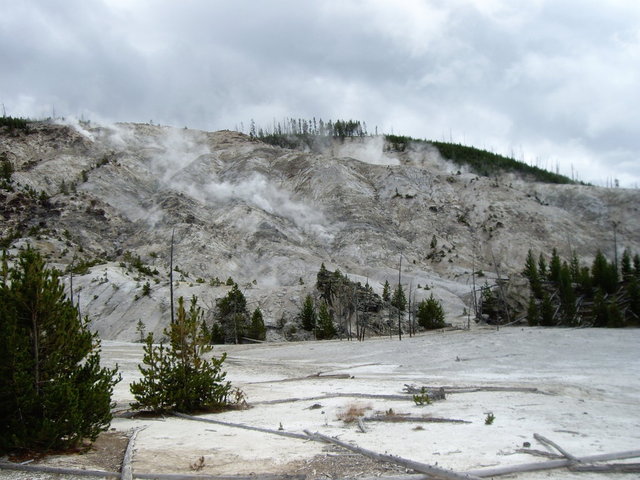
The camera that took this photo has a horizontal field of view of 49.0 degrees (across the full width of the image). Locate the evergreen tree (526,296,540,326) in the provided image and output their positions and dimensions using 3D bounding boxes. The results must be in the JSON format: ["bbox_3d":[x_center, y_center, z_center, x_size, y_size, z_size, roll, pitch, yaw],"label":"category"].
[{"bbox_3d":[25.525,8.548,84.000,1.624,3.587,1.624,0,-5,0],"label":"evergreen tree"}]

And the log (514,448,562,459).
[{"bbox_3d":[4.520,4.405,14.566,0.980,0.110,0.130,-3,-6,32],"label":"log"}]

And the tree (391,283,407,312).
[{"bbox_3d":[8.938,6.547,80.000,1.820,3.420,1.820,0,-5,0],"label":"tree"}]

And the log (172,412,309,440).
[{"bbox_3d":[-2.410,5.175,19.700,5.663,0.130,0.130,-4,-7,42],"label":"log"}]

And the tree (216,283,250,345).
[{"bbox_3d":[-7.846,6.501,63.000,2.783,5.380,2.783,0,-5,0],"label":"tree"}]

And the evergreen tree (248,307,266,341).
[{"bbox_3d":[-5.693,7.606,64.000,1.590,3.097,1.590,0,-5,0],"label":"evergreen tree"}]

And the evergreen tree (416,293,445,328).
[{"bbox_3d":[11.902,7.632,75.000,3.200,3.630,3.200,0,-5,0],"label":"evergreen tree"}]

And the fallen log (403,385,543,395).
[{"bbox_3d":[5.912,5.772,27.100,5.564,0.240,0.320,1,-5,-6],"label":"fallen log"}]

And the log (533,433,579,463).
[{"bbox_3d":[5.365,4.739,16.050,0.120,0.120,2.118,1,-2,-7],"label":"log"}]

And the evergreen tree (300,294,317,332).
[{"bbox_3d":[-1.178,7.430,72.000,1.590,3.689,1.590,0,-5,0],"label":"evergreen tree"}]

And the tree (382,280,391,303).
[{"bbox_3d":[8.045,6.291,85.000,0.970,2.780,0.970,0,-5,0],"label":"tree"}]

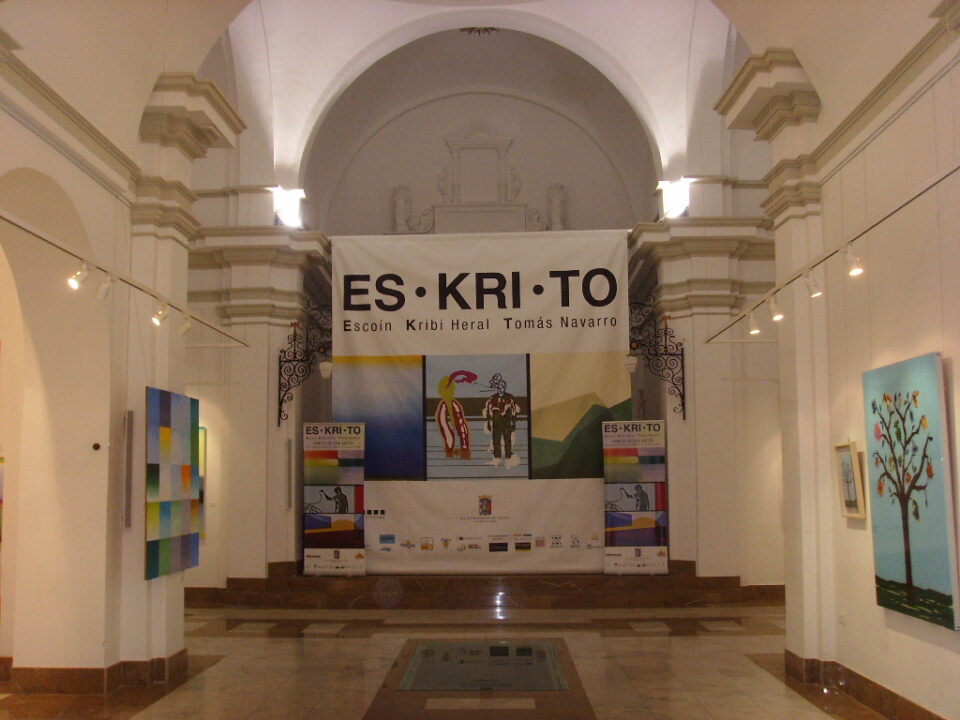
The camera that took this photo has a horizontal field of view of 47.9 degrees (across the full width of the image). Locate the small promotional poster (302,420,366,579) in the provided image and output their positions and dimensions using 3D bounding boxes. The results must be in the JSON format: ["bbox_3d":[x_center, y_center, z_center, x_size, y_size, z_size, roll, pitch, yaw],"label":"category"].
[{"bbox_3d":[-1.931,1.837,14.326,0.825,2.020,0.160,-1,-6,1],"label":"small promotional poster"}]

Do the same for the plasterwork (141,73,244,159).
[{"bbox_3d":[-2.423,-1.960,9.104,0.573,0.402,1.367,-1,-6,1],"label":"plasterwork"}]

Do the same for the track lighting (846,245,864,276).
[{"bbox_3d":[2.307,-0.611,6.646,0.085,0.185,0.095,3,-7,-32],"label":"track lighting"}]

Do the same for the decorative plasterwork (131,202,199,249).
[{"bbox_3d":[-2.629,-1.099,9.059,0.362,0.251,0.834,-1,-6,1],"label":"decorative plasterwork"}]

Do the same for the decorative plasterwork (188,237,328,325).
[{"bbox_3d":[-2.819,-1.011,14.091,1.683,1.168,0.841,-1,-6,1],"label":"decorative plasterwork"}]

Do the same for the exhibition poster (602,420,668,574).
[{"bbox_3d":[2.046,1.807,14.250,0.835,2.020,0.160,-1,-6,1],"label":"exhibition poster"}]

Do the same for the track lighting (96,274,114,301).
[{"bbox_3d":[-2.482,-0.481,7.170,0.110,0.165,0.085,1,-6,-14],"label":"track lighting"}]

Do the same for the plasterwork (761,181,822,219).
[{"bbox_3d":[2.557,-1.263,8.846,0.291,0.181,0.844,-1,-6,1],"label":"plasterwork"}]

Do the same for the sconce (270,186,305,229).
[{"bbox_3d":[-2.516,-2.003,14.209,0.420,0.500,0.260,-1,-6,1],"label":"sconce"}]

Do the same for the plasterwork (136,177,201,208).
[{"bbox_3d":[-2.616,-1.343,9.090,0.312,0.181,0.784,-1,-6,1],"label":"plasterwork"}]

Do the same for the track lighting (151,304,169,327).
[{"bbox_3d":[-2.460,-0.342,8.300,0.085,0.160,0.115,-6,-9,42],"label":"track lighting"}]

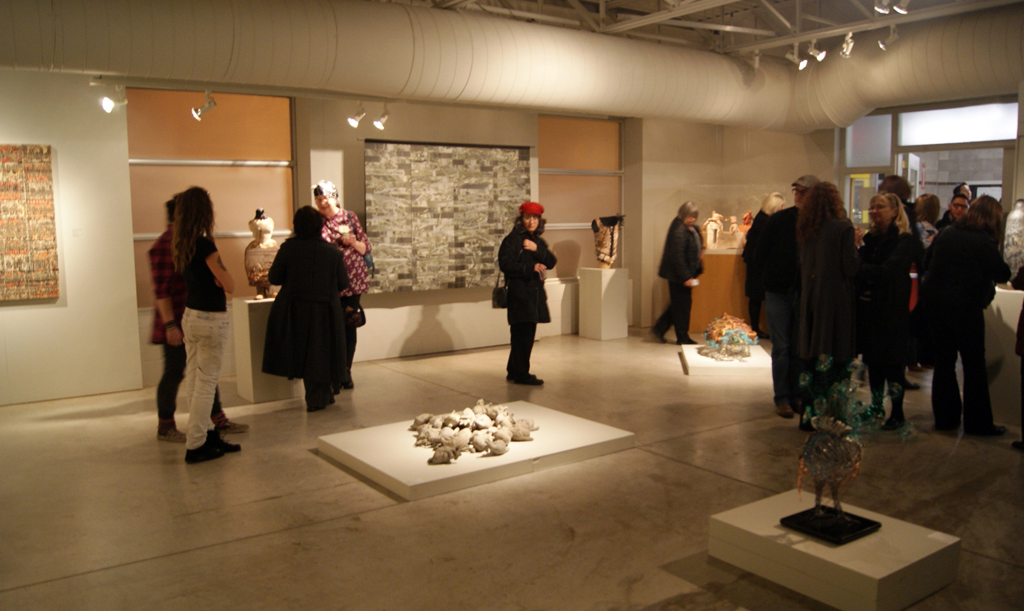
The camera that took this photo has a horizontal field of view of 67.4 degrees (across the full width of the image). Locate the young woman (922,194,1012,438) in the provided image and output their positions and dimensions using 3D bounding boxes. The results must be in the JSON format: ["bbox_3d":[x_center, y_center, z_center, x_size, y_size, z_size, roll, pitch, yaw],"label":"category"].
[{"bbox_3d":[3.134,0.065,5.297,0.430,1.618,0.510,-4,7,-32],"label":"young woman"}]

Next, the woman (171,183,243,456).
[{"bbox_3d":[-1.931,0.106,4.856,0.450,1.700,0.380,4,7,40],"label":"woman"}]

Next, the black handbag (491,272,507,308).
[{"bbox_3d":[-0.106,-0.143,7.110,0.200,0.340,0.120,2,6,25],"label":"black handbag"}]

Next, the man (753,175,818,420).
[{"bbox_3d":[2.101,-0.076,5.714,0.560,1.762,0.380,-1,6,-5],"label":"man"}]

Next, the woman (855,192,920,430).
[{"bbox_3d":[2.663,0.038,5.447,0.350,1.649,0.480,-4,7,-27],"label":"woman"}]

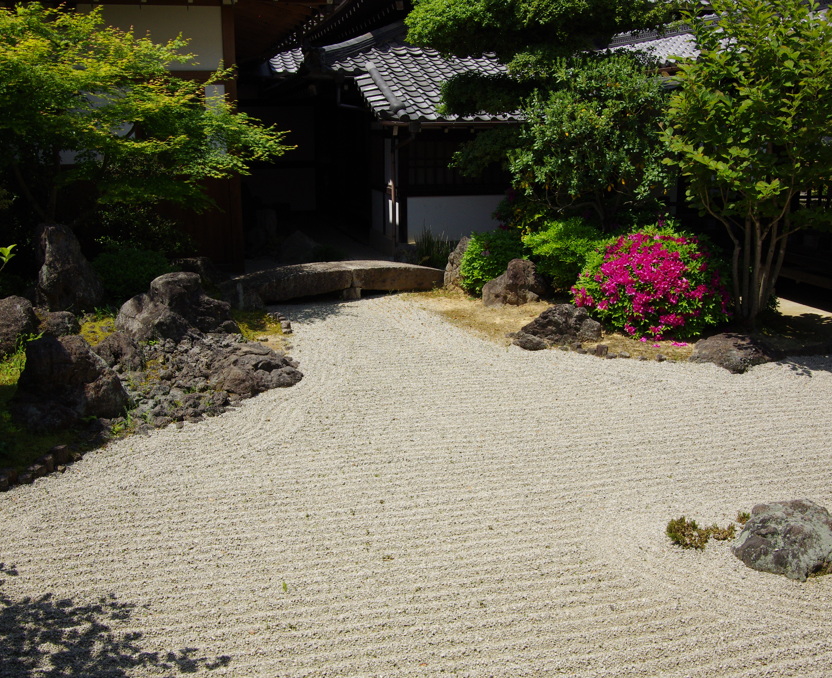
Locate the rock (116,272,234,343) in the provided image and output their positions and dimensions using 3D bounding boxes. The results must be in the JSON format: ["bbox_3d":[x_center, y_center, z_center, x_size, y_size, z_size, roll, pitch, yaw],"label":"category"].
[{"bbox_3d":[-2.604,-0.397,8.216,1.240,0.638,0.930,-5,15,-17],"label":"rock"}]

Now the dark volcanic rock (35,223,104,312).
[{"bbox_3d":[-3.911,-0.793,8.518,0.709,0.976,0.532,-7,16,-24],"label":"dark volcanic rock"}]

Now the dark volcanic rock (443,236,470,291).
[{"bbox_3d":[0.568,-0.988,9.976,0.450,0.700,0.400,0,15,0],"label":"dark volcanic rock"}]

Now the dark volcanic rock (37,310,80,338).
[{"bbox_3d":[-3.328,-0.129,7.121,0.420,0.270,0.360,0,15,0],"label":"dark volcanic rock"}]

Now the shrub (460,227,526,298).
[{"bbox_3d":[1.089,-1.084,10.545,0.995,0.841,0.995,1,15,6],"label":"shrub"}]

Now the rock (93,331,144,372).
[{"bbox_3d":[-2.662,0.088,6.751,0.462,0.334,0.393,-6,16,-21],"label":"rock"}]

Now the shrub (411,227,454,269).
[{"bbox_3d":[0.259,-1.352,11.360,0.640,0.550,0.500,0,15,0],"label":"shrub"}]

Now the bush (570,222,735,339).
[{"bbox_3d":[2.650,-0.695,8.446,1.703,1.151,1.567,4,15,17],"label":"bush"}]

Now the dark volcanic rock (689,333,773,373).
[{"bbox_3d":[2.924,0.100,7.074,0.800,0.270,0.580,0,15,0],"label":"dark volcanic rock"}]

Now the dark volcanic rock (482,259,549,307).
[{"bbox_3d":[1.290,-0.771,9.972,0.832,0.557,0.665,1,15,7],"label":"dark volcanic rock"}]

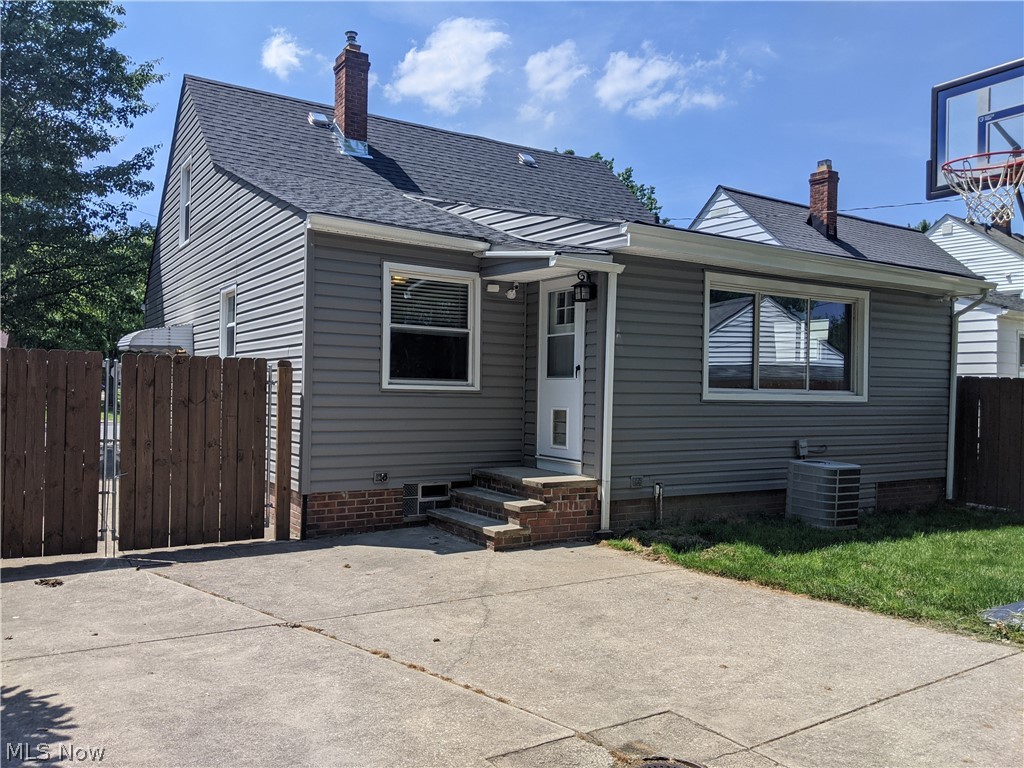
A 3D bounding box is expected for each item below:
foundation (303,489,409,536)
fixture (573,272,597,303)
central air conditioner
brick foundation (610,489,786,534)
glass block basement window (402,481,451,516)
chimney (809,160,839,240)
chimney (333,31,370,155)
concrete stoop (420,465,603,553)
[{"bbox_3d":[-1.677,1.334,8.394,1.114,0.445,0.210,1,-1,-34],"label":"foundation"},{"bbox_3d":[0.765,-1.031,8.420,0.220,0.325,0.185,1,-1,-33],"label":"fixture"},{"bbox_3d":[3.640,1.276,9.290,0.550,0.670,0.640,1,-1,-33],"label":"central air conditioner"},{"bbox_3d":[2.124,1.422,9.061,2.691,0.385,0.210,1,-1,-30],"label":"brick foundation"},{"bbox_3d":[-0.950,1.273,8.812,0.594,0.290,0.110,1,-1,-34],"label":"glass block basement window"},{"bbox_3d":[8.272,-4.862,21.181,0.480,2.150,0.610,1,-1,-33],"label":"chimney"},{"bbox_3d":[-2.850,-5.116,14.123,0.500,2.260,0.590,1,-1,-33],"label":"chimney"},{"bbox_3d":[-0.021,1.300,8.549,1.310,0.620,1.430,1,-1,-33],"label":"concrete stoop"}]

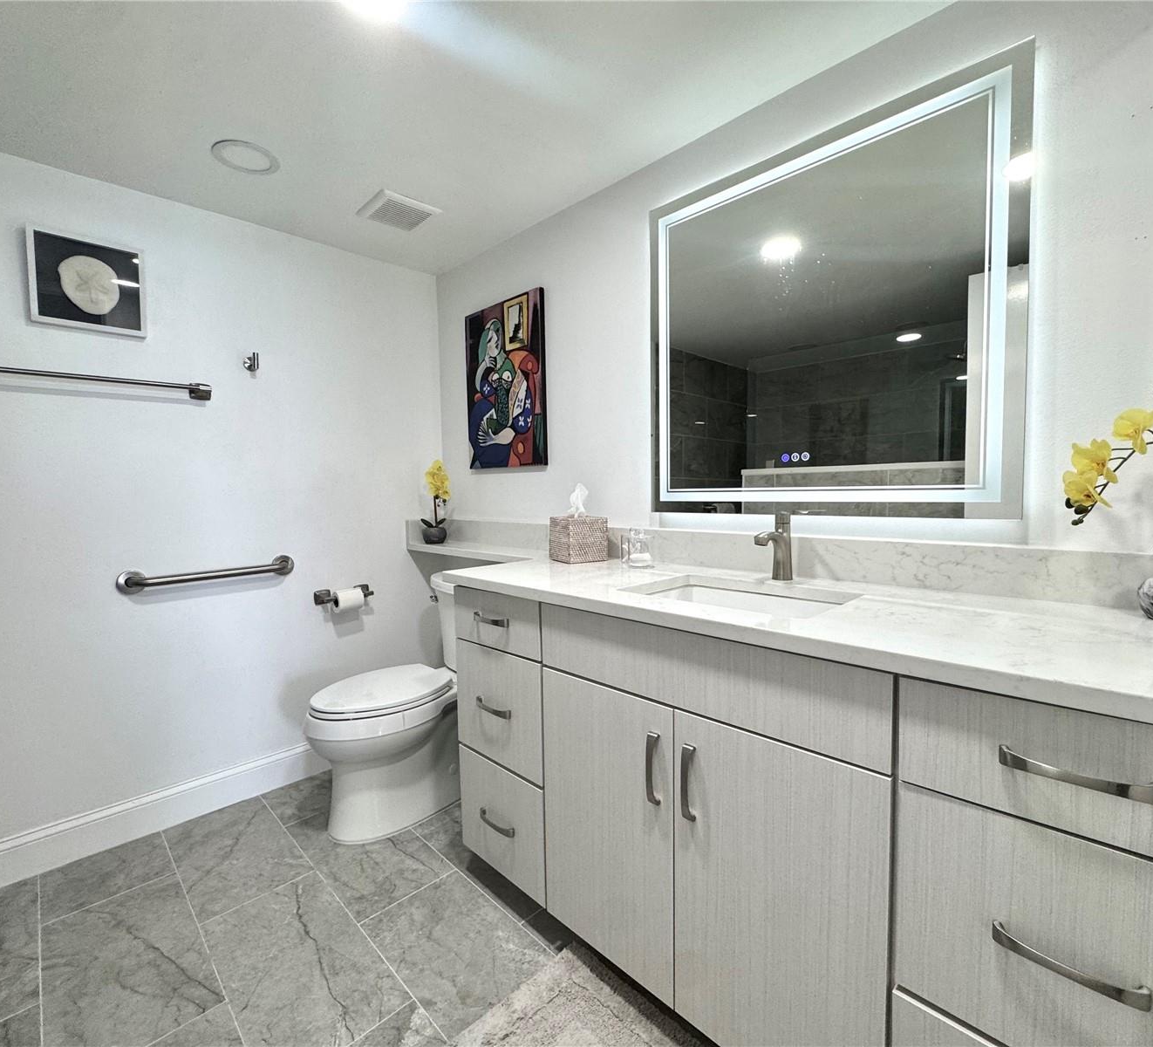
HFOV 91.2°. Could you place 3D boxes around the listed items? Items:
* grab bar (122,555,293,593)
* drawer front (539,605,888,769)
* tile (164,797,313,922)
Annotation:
[{"bbox_3d":[-1.280,0.181,2.004,0.532,0.080,0.076,-5,5,-44],"label":"grab bar"},{"bbox_3d":[0.192,0.272,1.087,0.020,0.151,0.765,-5,5,-44],"label":"drawer front"},{"bbox_3d":[-1.110,1.061,1.826,0.306,0.010,0.600,-5,5,-44],"label":"tile"}]

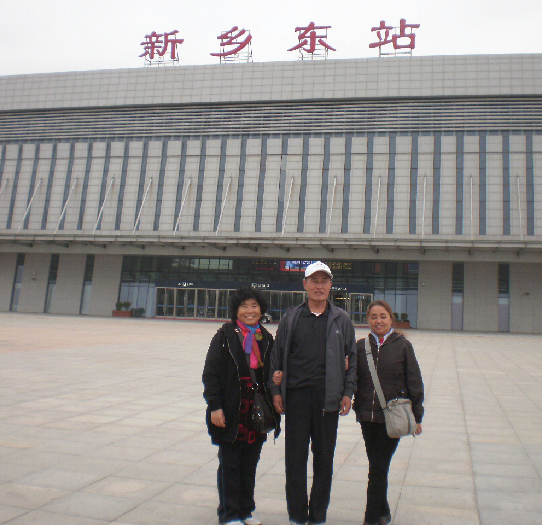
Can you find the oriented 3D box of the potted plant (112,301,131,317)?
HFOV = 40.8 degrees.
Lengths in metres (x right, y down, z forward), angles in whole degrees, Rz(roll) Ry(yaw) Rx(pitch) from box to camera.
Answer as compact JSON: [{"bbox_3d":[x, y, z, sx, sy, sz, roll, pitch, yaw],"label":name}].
[{"bbox_3d":[-13.140,4.183,64.611,1.880,1.250,0.650,1,-3,14],"label":"potted plant"}]

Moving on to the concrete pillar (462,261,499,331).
[{"bbox_3d":[16.907,2.810,58.605,2.670,5.450,0.900,1,-3,14],"label":"concrete pillar"}]

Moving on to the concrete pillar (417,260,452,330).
[{"bbox_3d":[13.427,2.734,59.473,2.670,5.450,0.900,1,-3,14],"label":"concrete pillar"}]

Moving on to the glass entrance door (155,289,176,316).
[{"bbox_3d":[-9.289,3.587,64.424,1.880,2.600,0.200,1,-3,14],"label":"glass entrance door"}]

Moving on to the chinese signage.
[{"bbox_3d":[0.245,-20.404,67.326,26.300,3.300,0.600,1,-3,14],"label":"chinese signage"}]

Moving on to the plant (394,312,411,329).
[{"bbox_3d":[10.385,4.675,58.745,1.800,1.250,0.650,1,-3,14],"label":"plant"}]

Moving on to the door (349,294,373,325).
[{"bbox_3d":[7.529,3.923,60.231,1.880,2.600,0.200,1,-3,14],"label":"door"}]

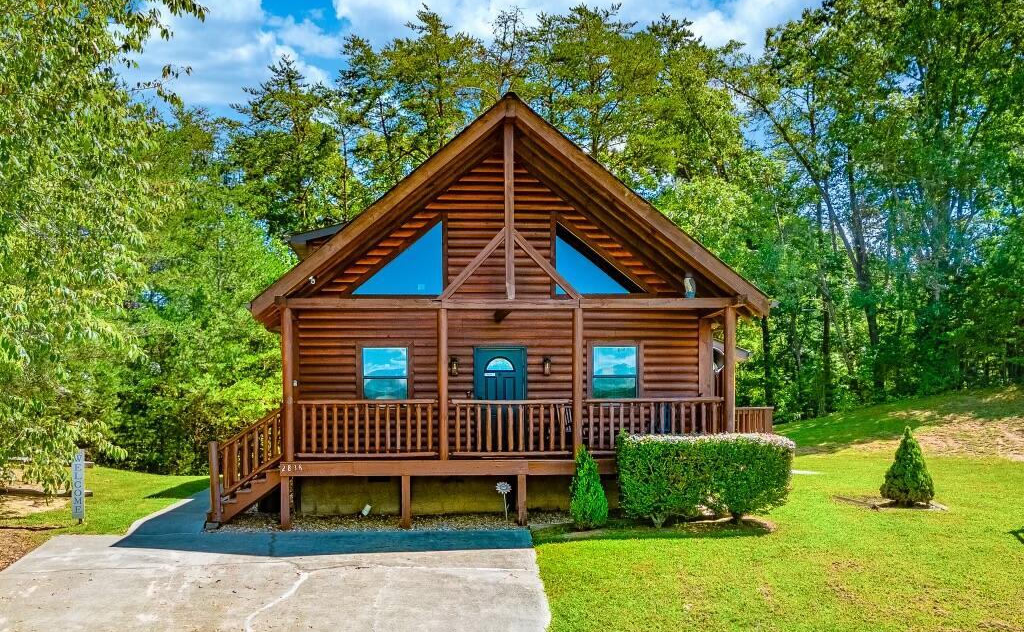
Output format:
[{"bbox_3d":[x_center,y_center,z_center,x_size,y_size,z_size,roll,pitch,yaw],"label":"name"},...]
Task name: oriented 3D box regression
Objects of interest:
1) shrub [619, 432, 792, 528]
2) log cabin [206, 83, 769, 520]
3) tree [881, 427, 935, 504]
[{"bbox_3d":[3.080,2.720,11.650,2.700,1.460,1.200,0,-1,-4],"label":"shrub"},{"bbox_3d":[-0.500,-0.150,17.700,10.200,7.550,11.000,0,-1,-4],"label":"log cabin"},{"bbox_3d":[7.450,2.820,13.400,1.020,1.480,1.020,0,-1,-4],"label":"tree"}]

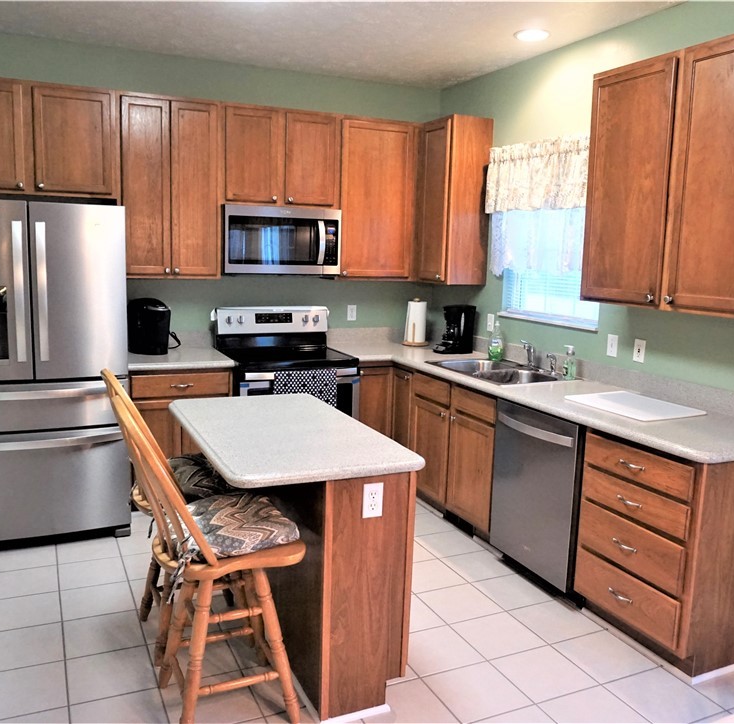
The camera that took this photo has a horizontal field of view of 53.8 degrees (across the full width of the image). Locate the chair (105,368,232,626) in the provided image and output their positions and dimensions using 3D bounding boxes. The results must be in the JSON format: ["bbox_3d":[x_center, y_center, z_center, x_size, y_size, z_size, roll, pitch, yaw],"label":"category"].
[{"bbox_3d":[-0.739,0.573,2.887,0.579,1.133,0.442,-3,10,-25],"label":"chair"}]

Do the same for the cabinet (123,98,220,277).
[{"bbox_3d":[-1.210,-1.037,4.410,0.594,1.058,0.315,-3,10,-24],"label":"cabinet"}]

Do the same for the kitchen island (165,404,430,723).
[{"bbox_3d":[-0.347,0.700,2.844,0.660,0.912,1.230,-2,10,-24],"label":"kitchen island"}]

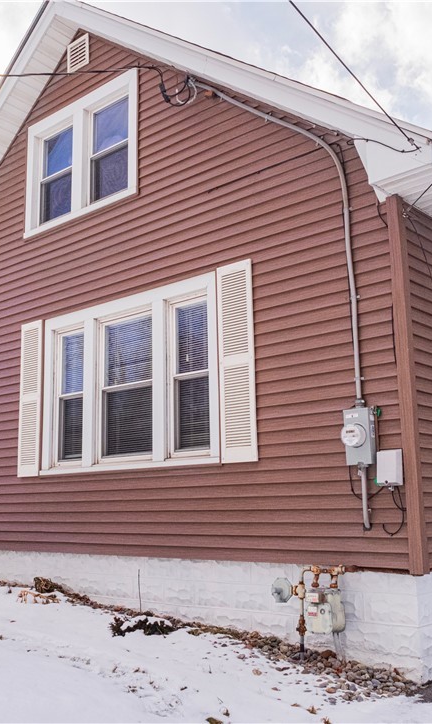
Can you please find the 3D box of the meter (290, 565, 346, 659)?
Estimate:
[{"bbox_3d":[0.725,1.728,5.046,0.370,0.610,0.250,-11,-15,41],"label":"meter"}]

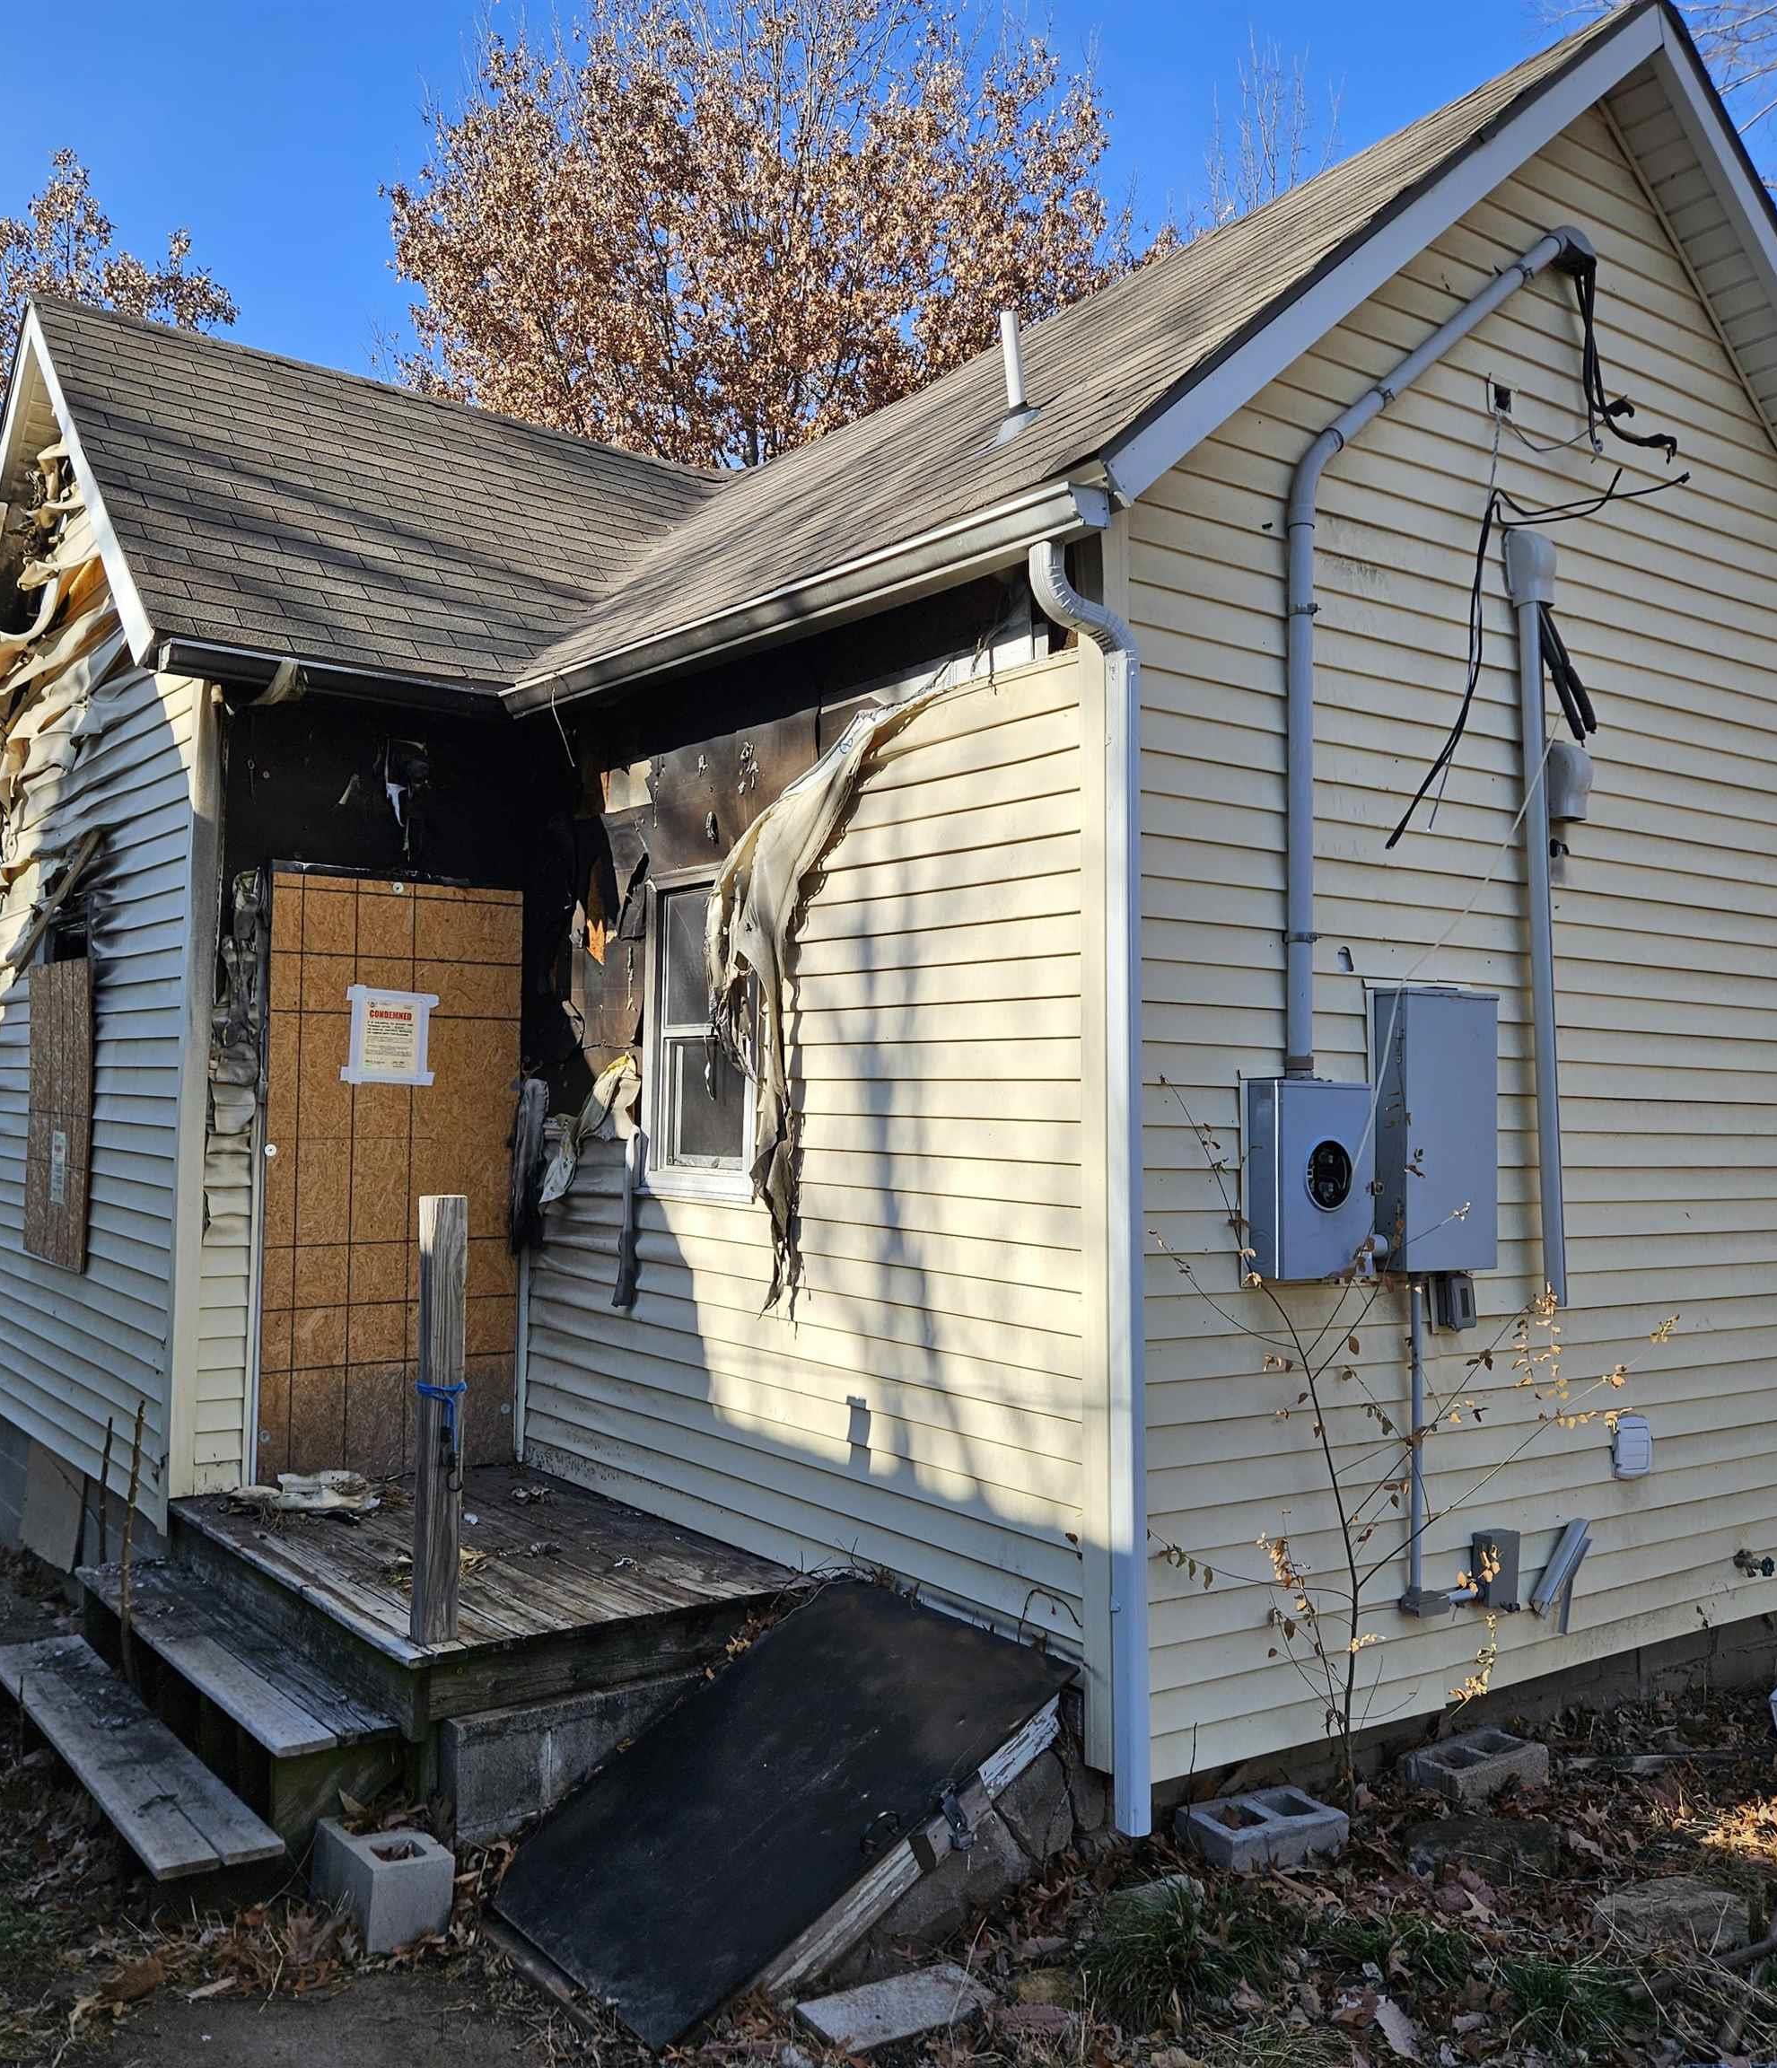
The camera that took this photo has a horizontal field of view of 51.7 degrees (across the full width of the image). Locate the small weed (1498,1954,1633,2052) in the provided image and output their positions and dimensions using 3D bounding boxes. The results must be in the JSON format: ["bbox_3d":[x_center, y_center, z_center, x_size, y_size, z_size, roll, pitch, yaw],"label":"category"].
[{"bbox_3d":[1.290,1.850,3.500,0.240,0.095,0.210,0,-2,0],"label":"small weed"}]

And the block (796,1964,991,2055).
[{"bbox_3d":[0.020,2.085,3.910,0.380,0.055,0.190,2,-3,-32],"label":"block"}]

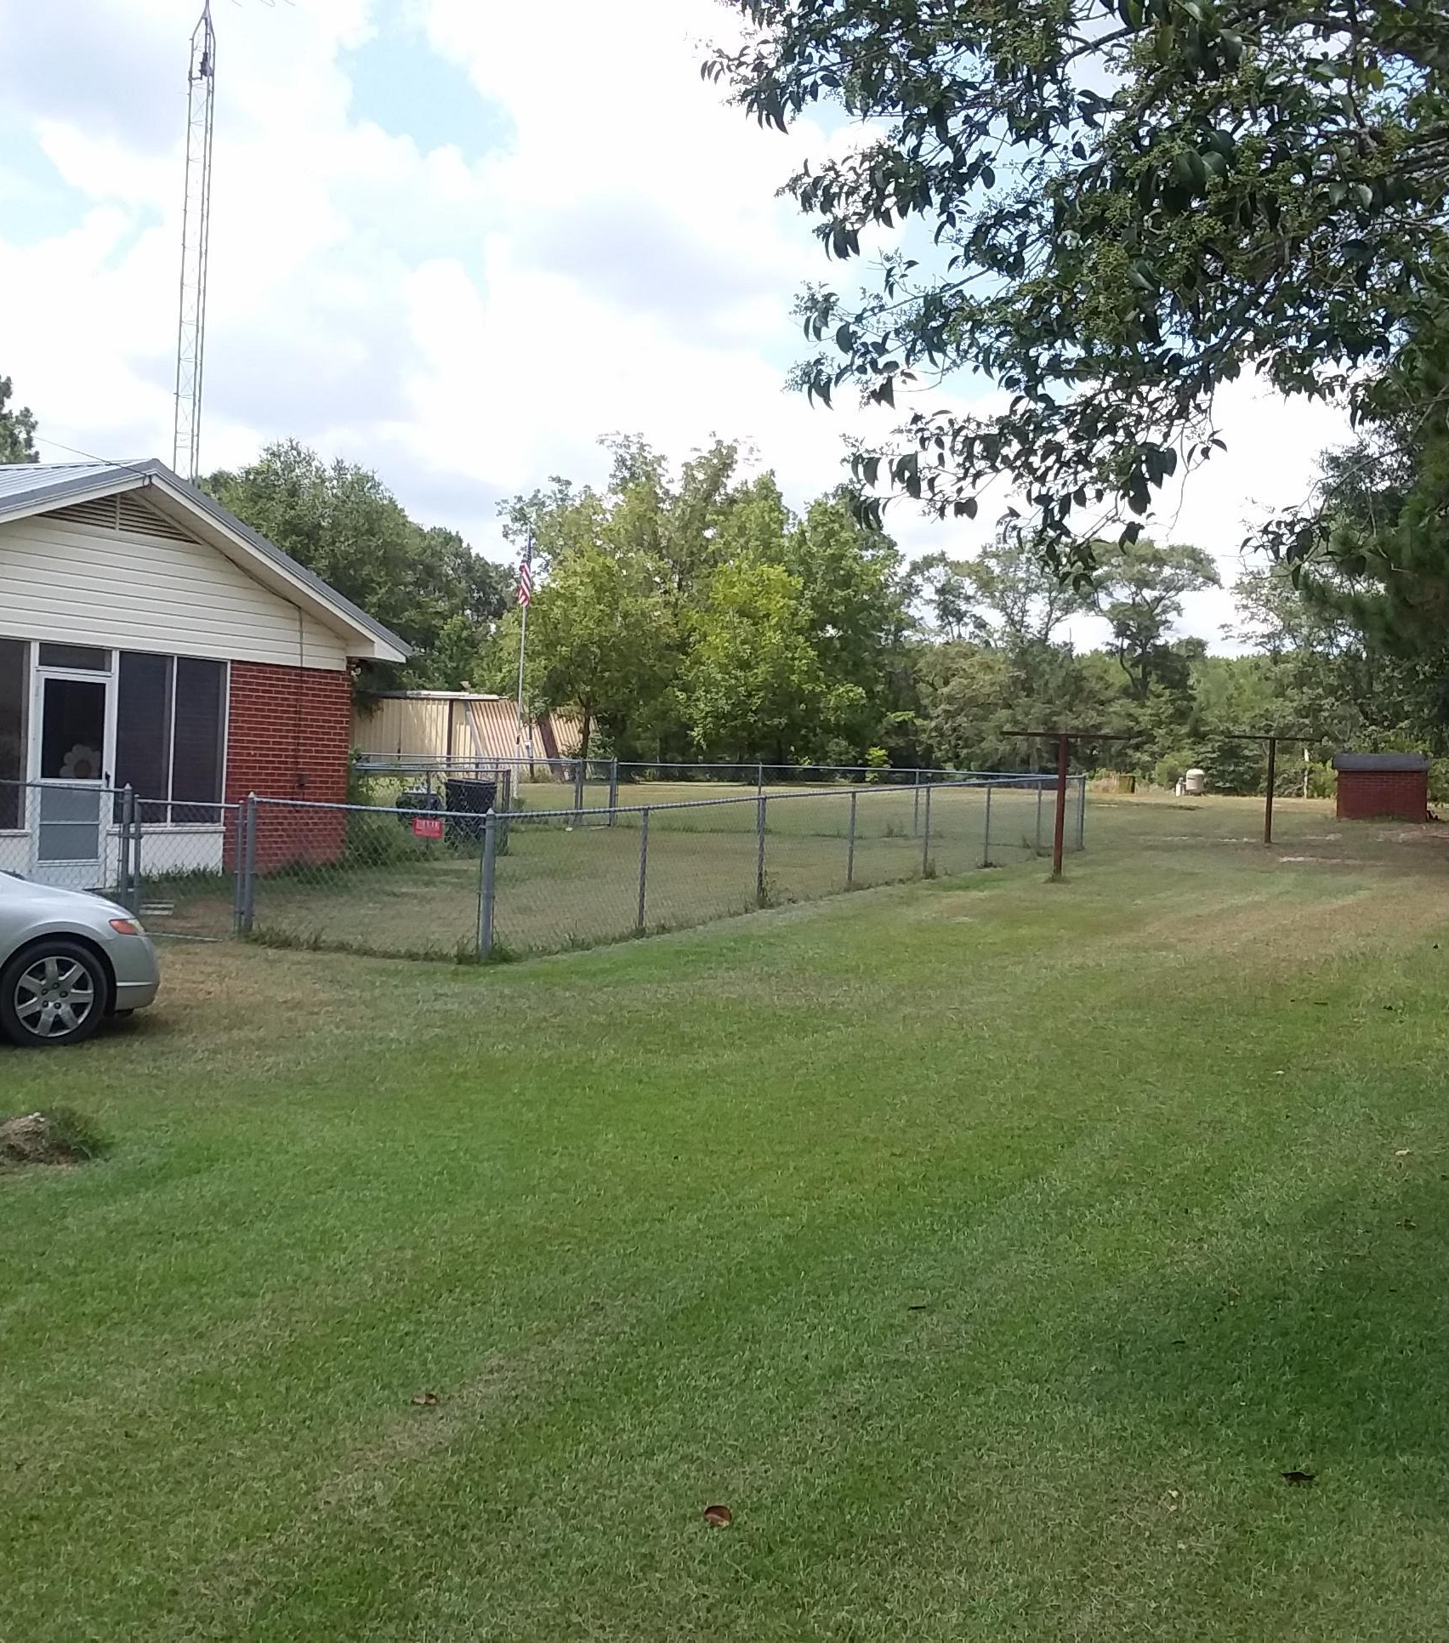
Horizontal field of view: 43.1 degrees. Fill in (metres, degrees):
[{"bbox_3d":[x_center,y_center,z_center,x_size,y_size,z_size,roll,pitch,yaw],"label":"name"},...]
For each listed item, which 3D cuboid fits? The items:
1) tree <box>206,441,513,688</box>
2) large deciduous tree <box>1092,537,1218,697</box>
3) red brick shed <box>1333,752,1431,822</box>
[{"bbox_3d":[-12.749,-7.272,62.000,11.000,11.000,10.500,2,2,-21],"label":"tree"},{"bbox_3d":[18.294,-6.544,78.000,5.500,10.700,5.500,3,2,12],"label":"large deciduous tree"},{"bbox_3d":[17.859,-0.854,50.000,2.450,1.870,2.200,4,2,25],"label":"red brick shed"}]

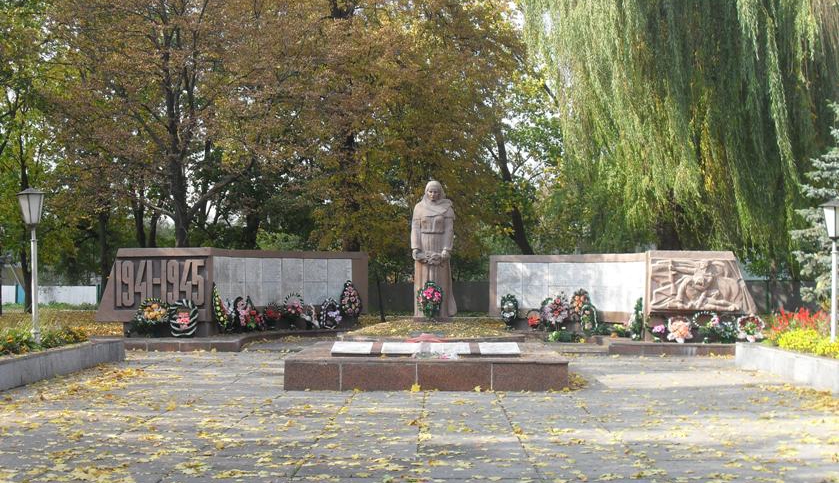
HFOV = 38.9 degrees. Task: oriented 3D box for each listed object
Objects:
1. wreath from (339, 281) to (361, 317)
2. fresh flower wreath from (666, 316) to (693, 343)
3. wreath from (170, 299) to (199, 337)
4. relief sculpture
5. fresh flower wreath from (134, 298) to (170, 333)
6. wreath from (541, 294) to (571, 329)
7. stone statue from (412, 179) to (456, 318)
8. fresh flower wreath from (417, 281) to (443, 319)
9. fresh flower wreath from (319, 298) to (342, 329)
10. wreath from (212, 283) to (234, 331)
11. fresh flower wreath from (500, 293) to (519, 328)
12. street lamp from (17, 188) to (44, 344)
[{"bbox_3d":[-1.859,1.563,32.000,0.600,0.930,0.220,1,-10,-19],"label":"wreath"},{"bbox_3d":[5.999,2.030,27.400,0.600,0.646,0.300,0,-7,0],"label":"fresh flower wreath"},{"bbox_3d":[-5.640,1.848,28.500,0.650,0.880,0.210,0,-10,-3],"label":"wreath"},{"bbox_3d":[6.792,1.032,28.500,2.550,1.360,0.300,0,-2,4],"label":"relief sculpture"},{"bbox_3d":[-6.408,1.776,28.500,0.864,0.864,0.280,0,-12,0],"label":"fresh flower wreath"},{"bbox_3d":[3.573,1.839,31.200,0.730,0.920,0.270,-1,-10,27],"label":"wreath"},{"bbox_3d":[0.426,0.199,33.700,1.249,3.916,1.050,0,-2,0],"label":"stone statue"},{"bbox_3d":[0.279,1.645,33.100,0.725,1.059,0.250,0,-12,0],"label":"fresh flower wreath"},{"bbox_3d":[-2.488,2.013,33.200,0.660,0.895,0.250,1,-12,-18],"label":"fresh flower wreath"},{"bbox_3d":[-4.910,1.645,29.600,0.280,1.196,0.720,-1,-2,37],"label":"wreath"},{"bbox_3d":[2.425,1.859,32.000,0.440,0.860,0.220,0,-10,19],"label":"fresh flower wreath"},{"bbox_3d":[-7.403,0.462,22.600,0.500,2.980,0.500,-1,-2,1],"label":"street lamp"}]

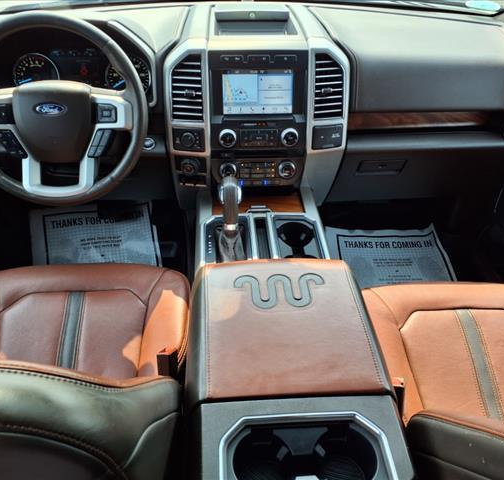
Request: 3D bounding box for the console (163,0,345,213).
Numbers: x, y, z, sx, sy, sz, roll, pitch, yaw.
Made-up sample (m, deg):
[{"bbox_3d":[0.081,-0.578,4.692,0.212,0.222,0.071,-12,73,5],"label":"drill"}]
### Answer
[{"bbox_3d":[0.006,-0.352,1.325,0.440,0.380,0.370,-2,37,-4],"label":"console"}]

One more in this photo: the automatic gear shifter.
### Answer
[{"bbox_3d":[-0.043,-0.051,1.025,0.058,0.165,0.085,-2,37,-4],"label":"automatic gear shifter"}]

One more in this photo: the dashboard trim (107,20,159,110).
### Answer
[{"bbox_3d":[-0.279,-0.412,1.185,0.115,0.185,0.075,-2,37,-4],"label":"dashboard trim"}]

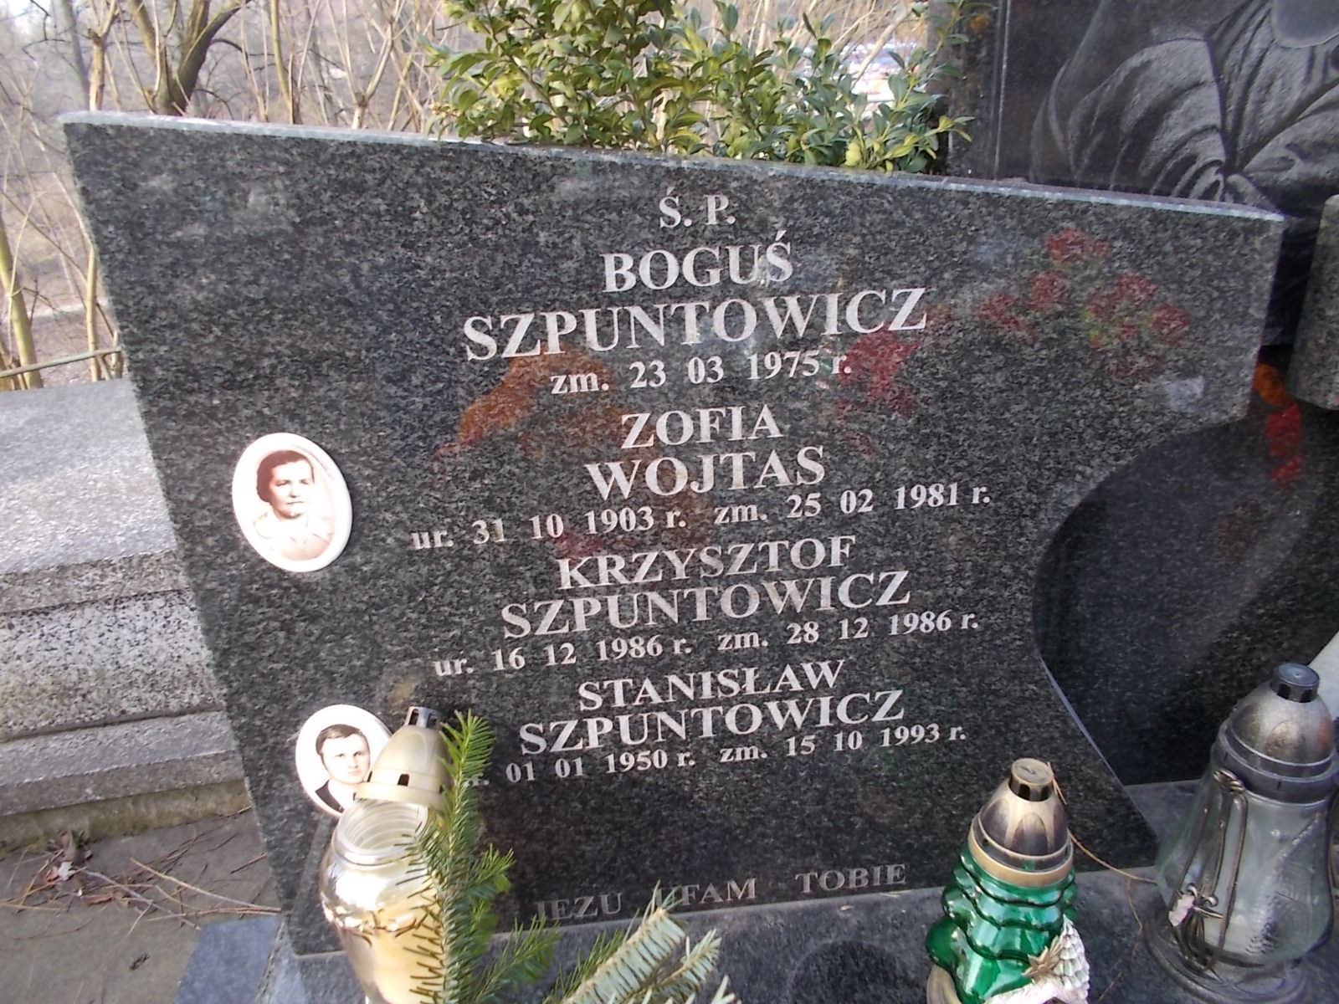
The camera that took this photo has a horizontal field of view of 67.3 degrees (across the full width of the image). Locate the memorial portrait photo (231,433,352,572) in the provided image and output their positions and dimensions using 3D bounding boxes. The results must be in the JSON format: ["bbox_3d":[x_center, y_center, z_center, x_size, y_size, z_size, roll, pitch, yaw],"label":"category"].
[{"bbox_3d":[-0.301,0.003,0.803,0.090,0.120,0.010,-4,24,-3],"label":"memorial portrait photo"}]

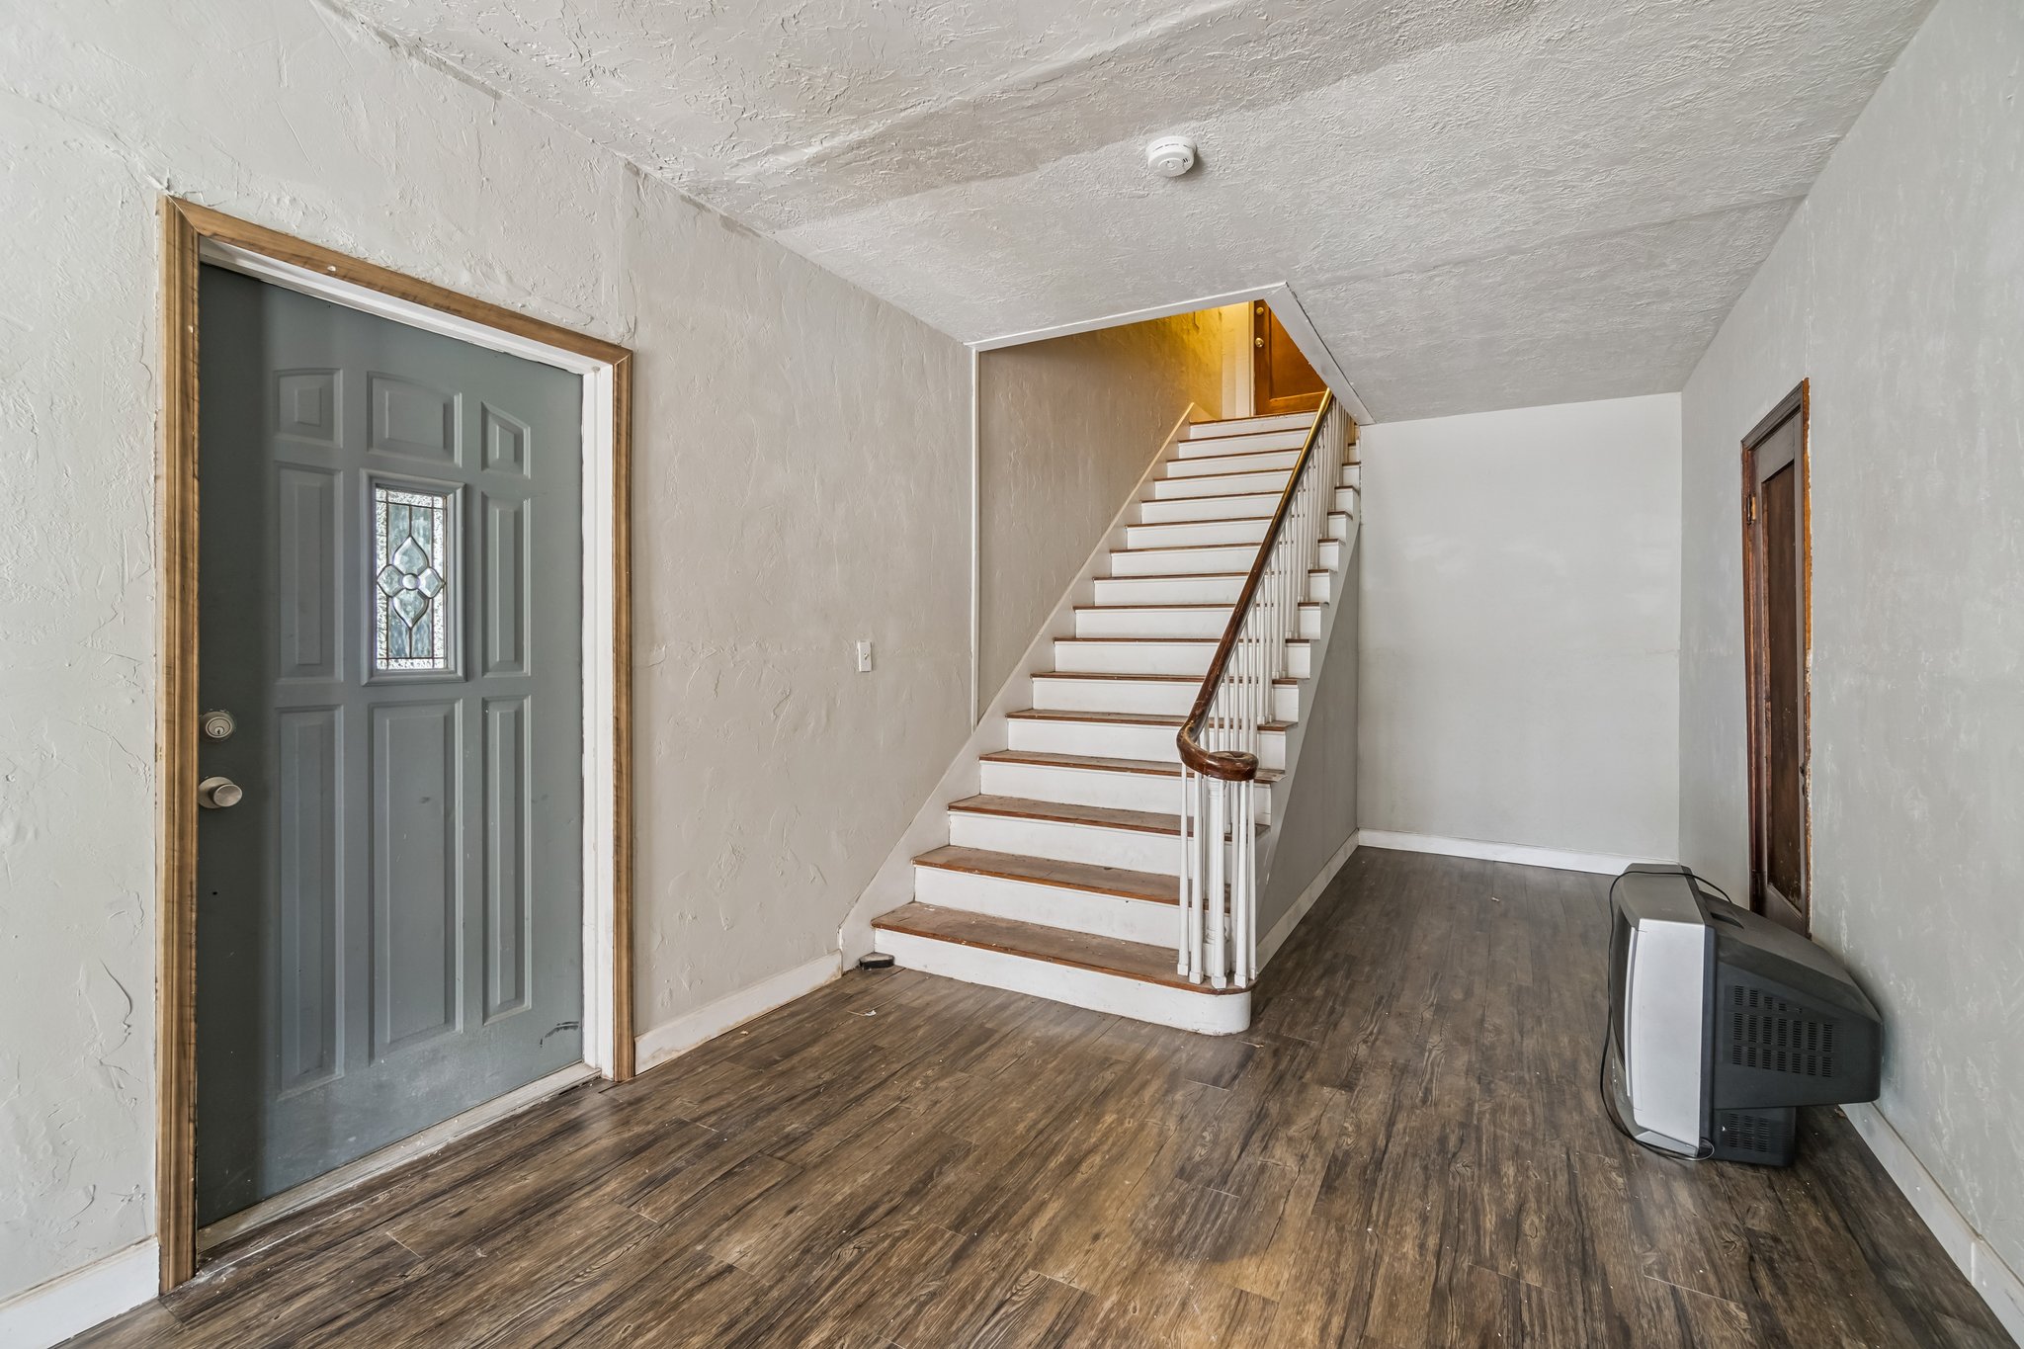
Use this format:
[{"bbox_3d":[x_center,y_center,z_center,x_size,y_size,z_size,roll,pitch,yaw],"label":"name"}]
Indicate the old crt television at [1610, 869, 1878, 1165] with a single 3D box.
[{"bbox_3d":[2.005,0.912,2.343,0.520,0.590,0.700,1,1,34],"label":"old crt television"}]

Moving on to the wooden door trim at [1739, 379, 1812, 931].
[{"bbox_3d":[2.715,0.134,2.936,0.100,2.102,0.874,1,1,31],"label":"wooden door trim"}]

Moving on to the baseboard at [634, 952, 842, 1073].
[{"bbox_3d":[-0.903,1.135,2.906,0.016,0.102,0.874,1,1,31],"label":"baseboard"}]

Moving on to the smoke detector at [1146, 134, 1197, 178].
[{"bbox_3d":[0.451,-1.461,2.383,0.138,0.048,0.138,0,1,0],"label":"smoke detector"}]

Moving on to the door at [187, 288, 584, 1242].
[{"bbox_3d":[-1.522,0.141,2.148,0.045,2.059,0.894,1,1,31],"label":"door"}]

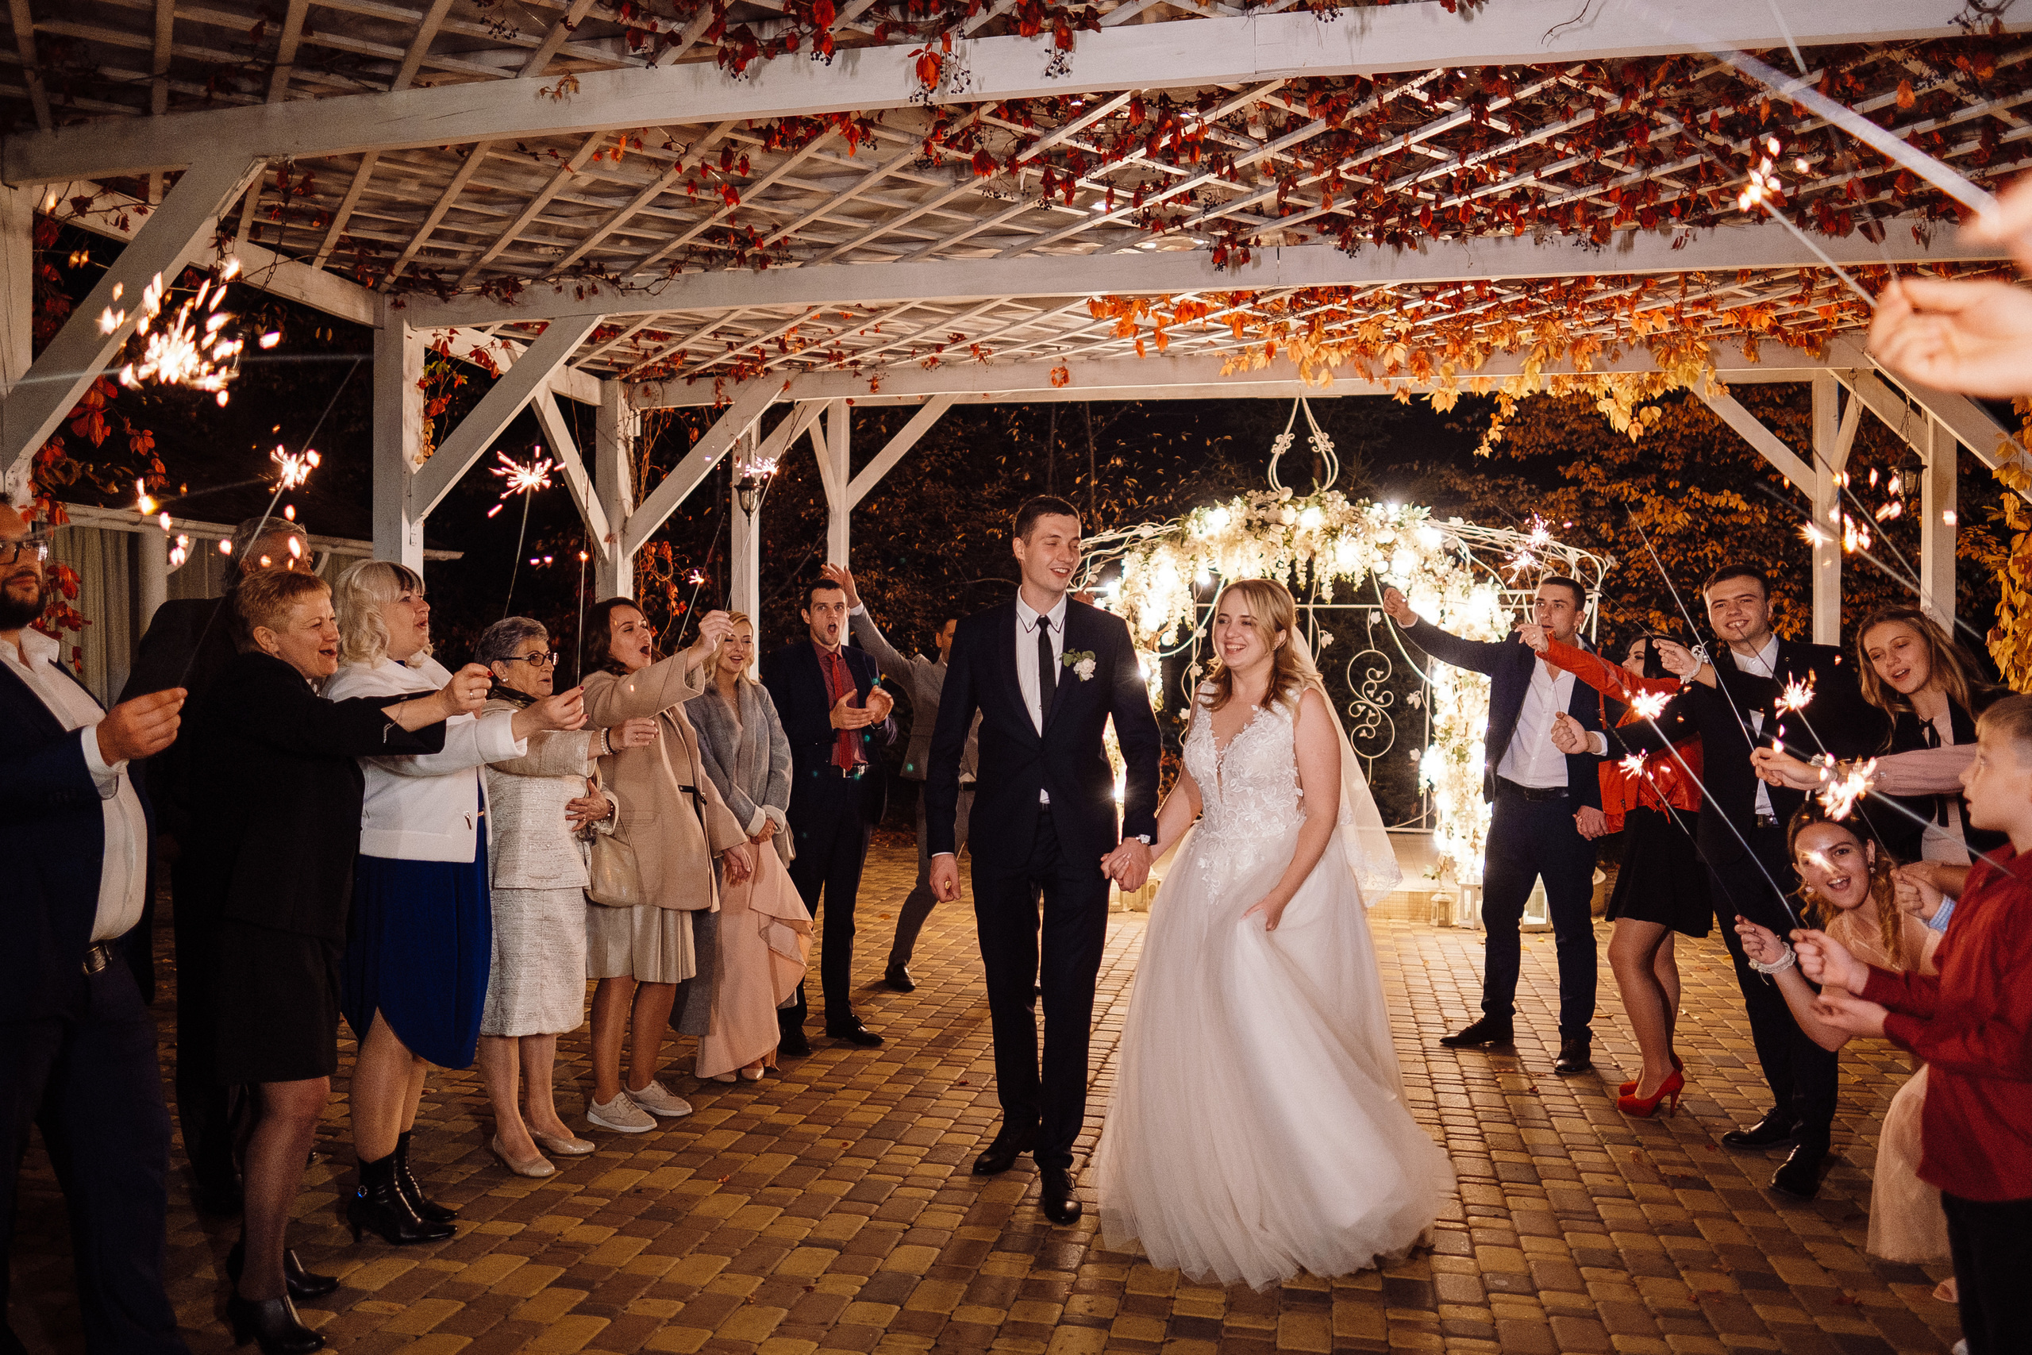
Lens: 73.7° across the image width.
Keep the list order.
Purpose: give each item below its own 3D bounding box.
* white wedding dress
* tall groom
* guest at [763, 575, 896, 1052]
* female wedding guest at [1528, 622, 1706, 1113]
[{"bbox_3d":[0.660,0.705,3.500,0.920,1.380,0.950,0,0,22],"label":"white wedding dress"},{"bbox_3d":[0.081,0.457,3.695,0.660,1.890,0.480,0,0,0],"label":"tall groom"},{"bbox_3d":[-0.750,0.505,5.270,0.560,1.810,0.480,0,0,-25],"label":"guest"},{"bbox_3d":[2.050,0.620,4.580,0.620,1.580,0.480,0,0,-22],"label":"female wedding guest"}]

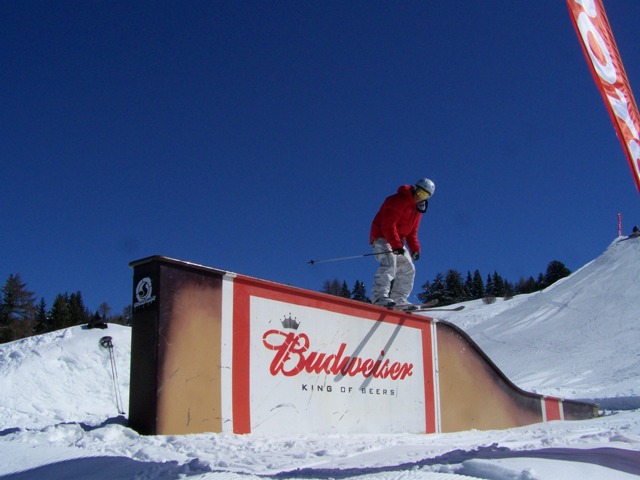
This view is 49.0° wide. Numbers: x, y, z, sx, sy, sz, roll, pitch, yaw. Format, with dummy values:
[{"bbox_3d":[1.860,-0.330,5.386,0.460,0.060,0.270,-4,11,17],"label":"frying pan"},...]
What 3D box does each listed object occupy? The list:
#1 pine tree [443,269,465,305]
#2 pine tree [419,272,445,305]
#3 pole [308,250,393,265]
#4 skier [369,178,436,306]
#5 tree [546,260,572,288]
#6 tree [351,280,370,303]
[{"bbox_3d":[17.101,6.405,90.000,2.950,5.000,2.950,-1,-9,0],"label":"pine tree"},{"bbox_3d":[14.283,6.533,90.000,3.330,4.740,3.330,-1,-9,0],"label":"pine tree"},{"bbox_3d":[0.428,0.200,8.250,1.150,0.070,0.070,-7,-10,5],"label":"pole"},{"bbox_3d":[0.986,0.030,8.500,0.640,1.560,0.560,-6,-10,28],"label":"skier"},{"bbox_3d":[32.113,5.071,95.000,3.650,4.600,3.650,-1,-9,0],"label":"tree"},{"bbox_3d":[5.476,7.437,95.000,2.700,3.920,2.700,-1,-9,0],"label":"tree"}]

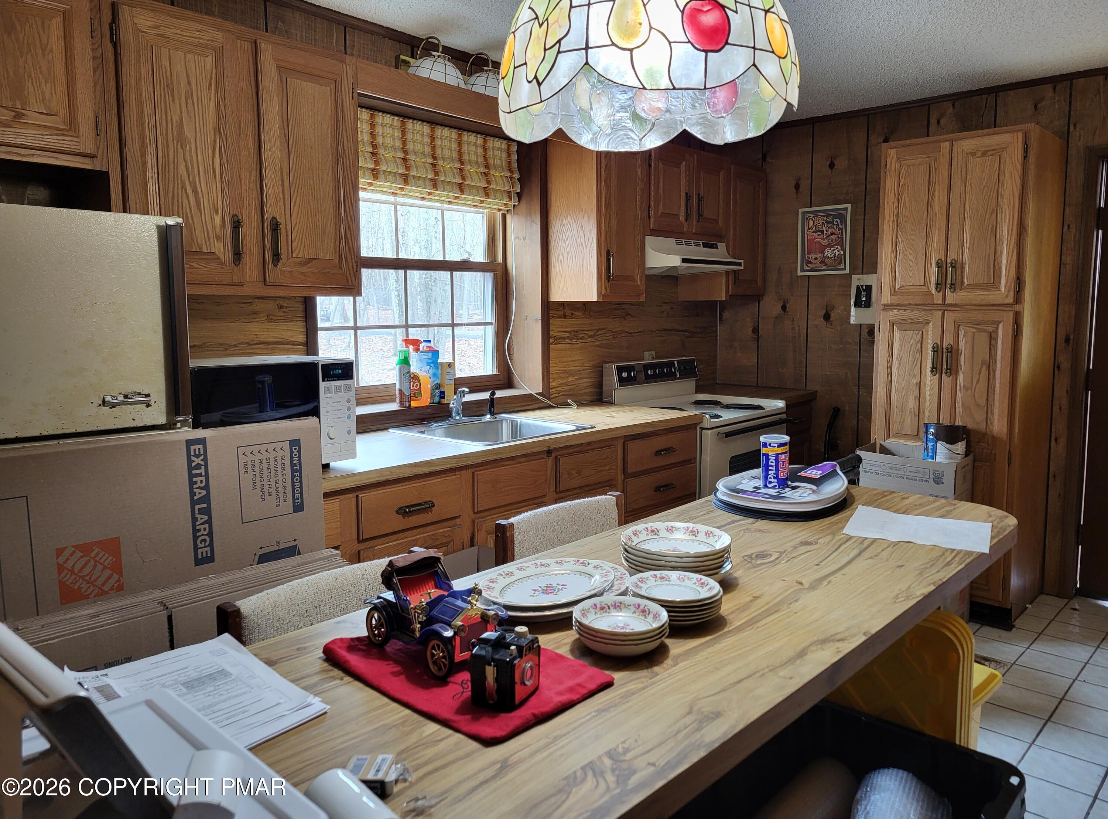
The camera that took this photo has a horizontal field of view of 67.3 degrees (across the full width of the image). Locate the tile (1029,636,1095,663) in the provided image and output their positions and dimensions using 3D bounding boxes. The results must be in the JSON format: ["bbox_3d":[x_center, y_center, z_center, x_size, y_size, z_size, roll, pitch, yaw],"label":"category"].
[{"bbox_3d":[2.082,0.979,3.402,0.204,0.010,0.204,5,8,42],"label":"tile"}]

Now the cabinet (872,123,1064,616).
[{"bbox_3d":[1.919,-0.156,3.898,0.620,2.114,0.593,6,9,42],"label":"cabinet"}]

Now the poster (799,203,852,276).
[{"bbox_3d":[1.489,-0.928,4.590,0.298,0.366,0.022,6,9,42],"label":"poster"}]

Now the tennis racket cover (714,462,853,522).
[{"bbox_3d":[0.586,0.202,2.033,0.420,0.045,0.220,-7,9,-42],"label":"tennis racket cover"}]

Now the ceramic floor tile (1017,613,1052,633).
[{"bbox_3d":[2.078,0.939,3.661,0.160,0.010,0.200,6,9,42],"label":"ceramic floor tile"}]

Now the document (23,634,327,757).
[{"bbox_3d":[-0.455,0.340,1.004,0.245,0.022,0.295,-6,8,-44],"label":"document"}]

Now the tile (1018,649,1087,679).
[{"bbox_3d":[1.942,0.996,3.252,0.204,0.010,0.204,5,8,42],"label":"tile"}]

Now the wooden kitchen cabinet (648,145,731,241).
[{"bbox_3d":[0.579,-1.101,4.326,0.329,0.458,0.764,6,9,42],"label":"wooden kitchen cabinet"}]

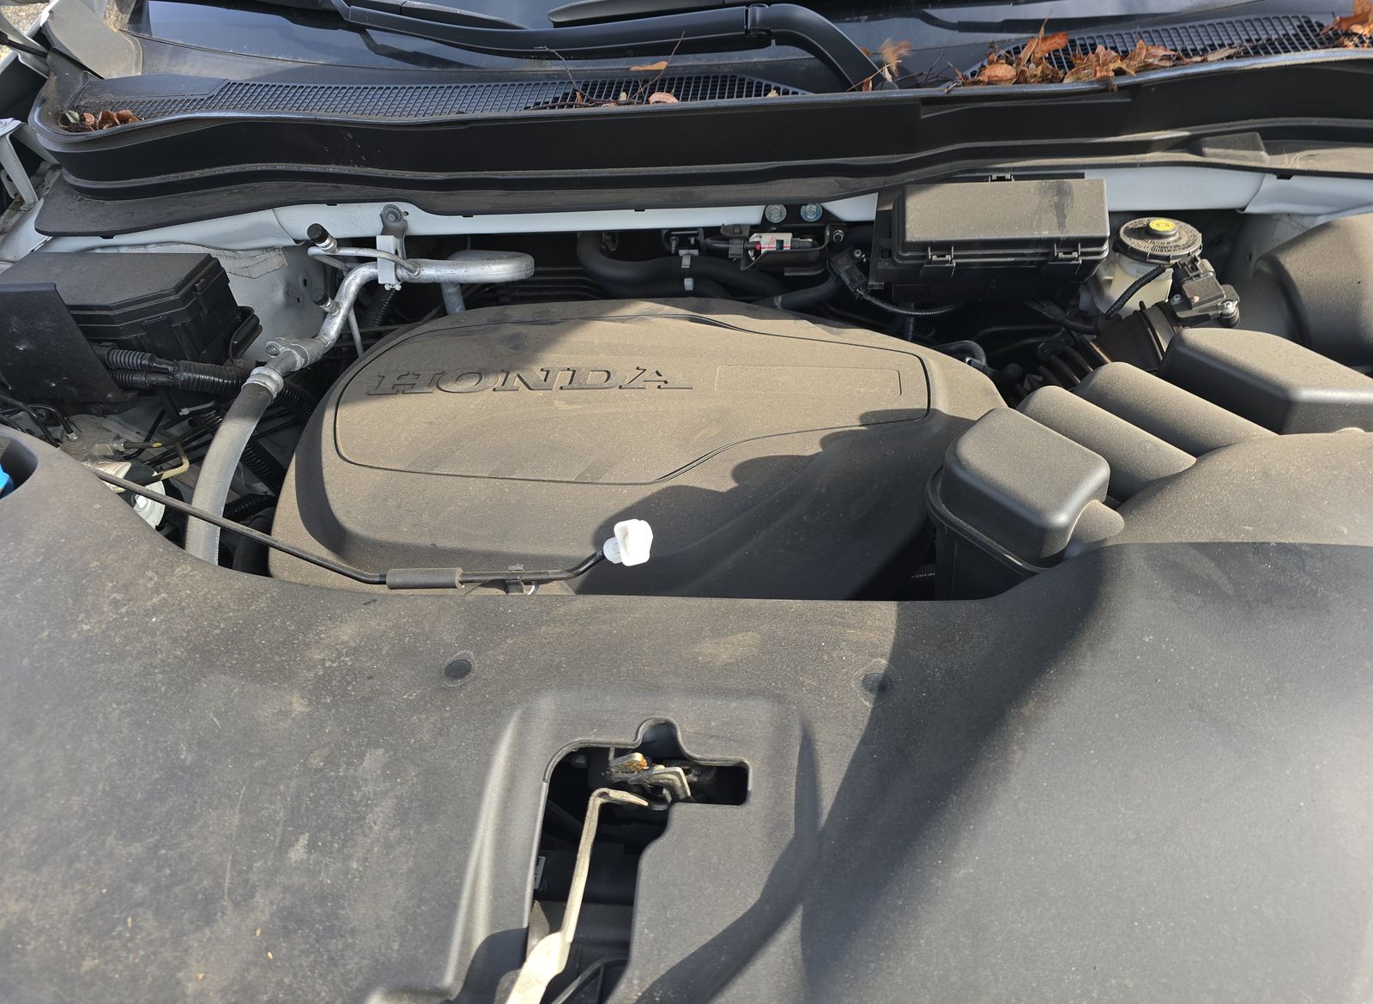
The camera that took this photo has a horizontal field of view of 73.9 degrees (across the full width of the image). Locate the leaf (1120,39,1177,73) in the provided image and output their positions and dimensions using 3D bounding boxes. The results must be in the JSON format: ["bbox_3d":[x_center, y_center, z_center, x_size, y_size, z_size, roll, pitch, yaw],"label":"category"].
[{"bbox_3d":[0.447,-0.432,0.884,0.051,0.025,0.029,1,45,7],"label":"leaf"}]

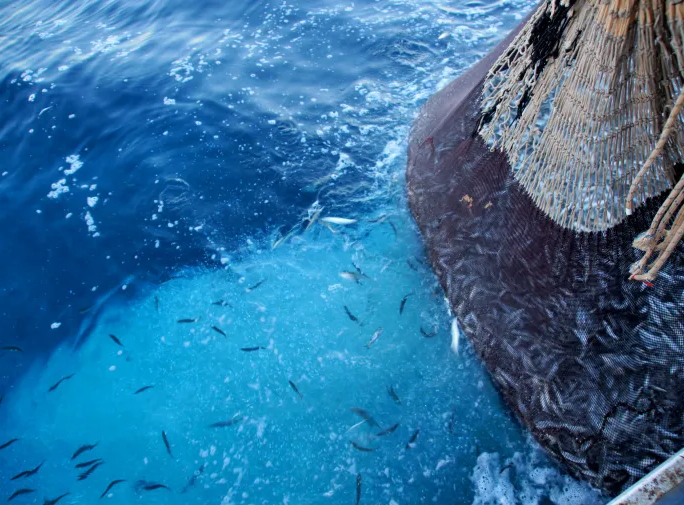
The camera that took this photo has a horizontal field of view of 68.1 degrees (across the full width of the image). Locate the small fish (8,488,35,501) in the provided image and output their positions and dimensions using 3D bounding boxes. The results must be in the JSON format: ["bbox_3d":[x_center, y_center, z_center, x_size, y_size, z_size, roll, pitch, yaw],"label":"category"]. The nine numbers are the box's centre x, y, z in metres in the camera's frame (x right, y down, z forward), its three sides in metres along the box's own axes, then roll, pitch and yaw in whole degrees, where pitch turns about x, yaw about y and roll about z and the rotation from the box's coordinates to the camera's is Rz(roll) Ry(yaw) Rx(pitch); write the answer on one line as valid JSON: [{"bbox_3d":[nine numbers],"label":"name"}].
[{"bbox_3d":[-2.280,1.731,3.607,0.202,0.042,0.033,-16,44,-17],"label":"small fish"}]

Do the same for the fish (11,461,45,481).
[{"bbox_3d":[-1.491,1.036,2.406,0.166,0.032,0.022,-28,48,-28],"label":"fish"}]

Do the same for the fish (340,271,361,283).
[{"bbox_3d":[0.095,0.263,5.237,0.248,0.052,0.041,21,46,22],"label":"fish"}]

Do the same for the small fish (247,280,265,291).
[{"bbox_3d":[-0.566,0.212,3.354,0.172,0.033,0.022,-32,50,-31],"label":"small fish"}]

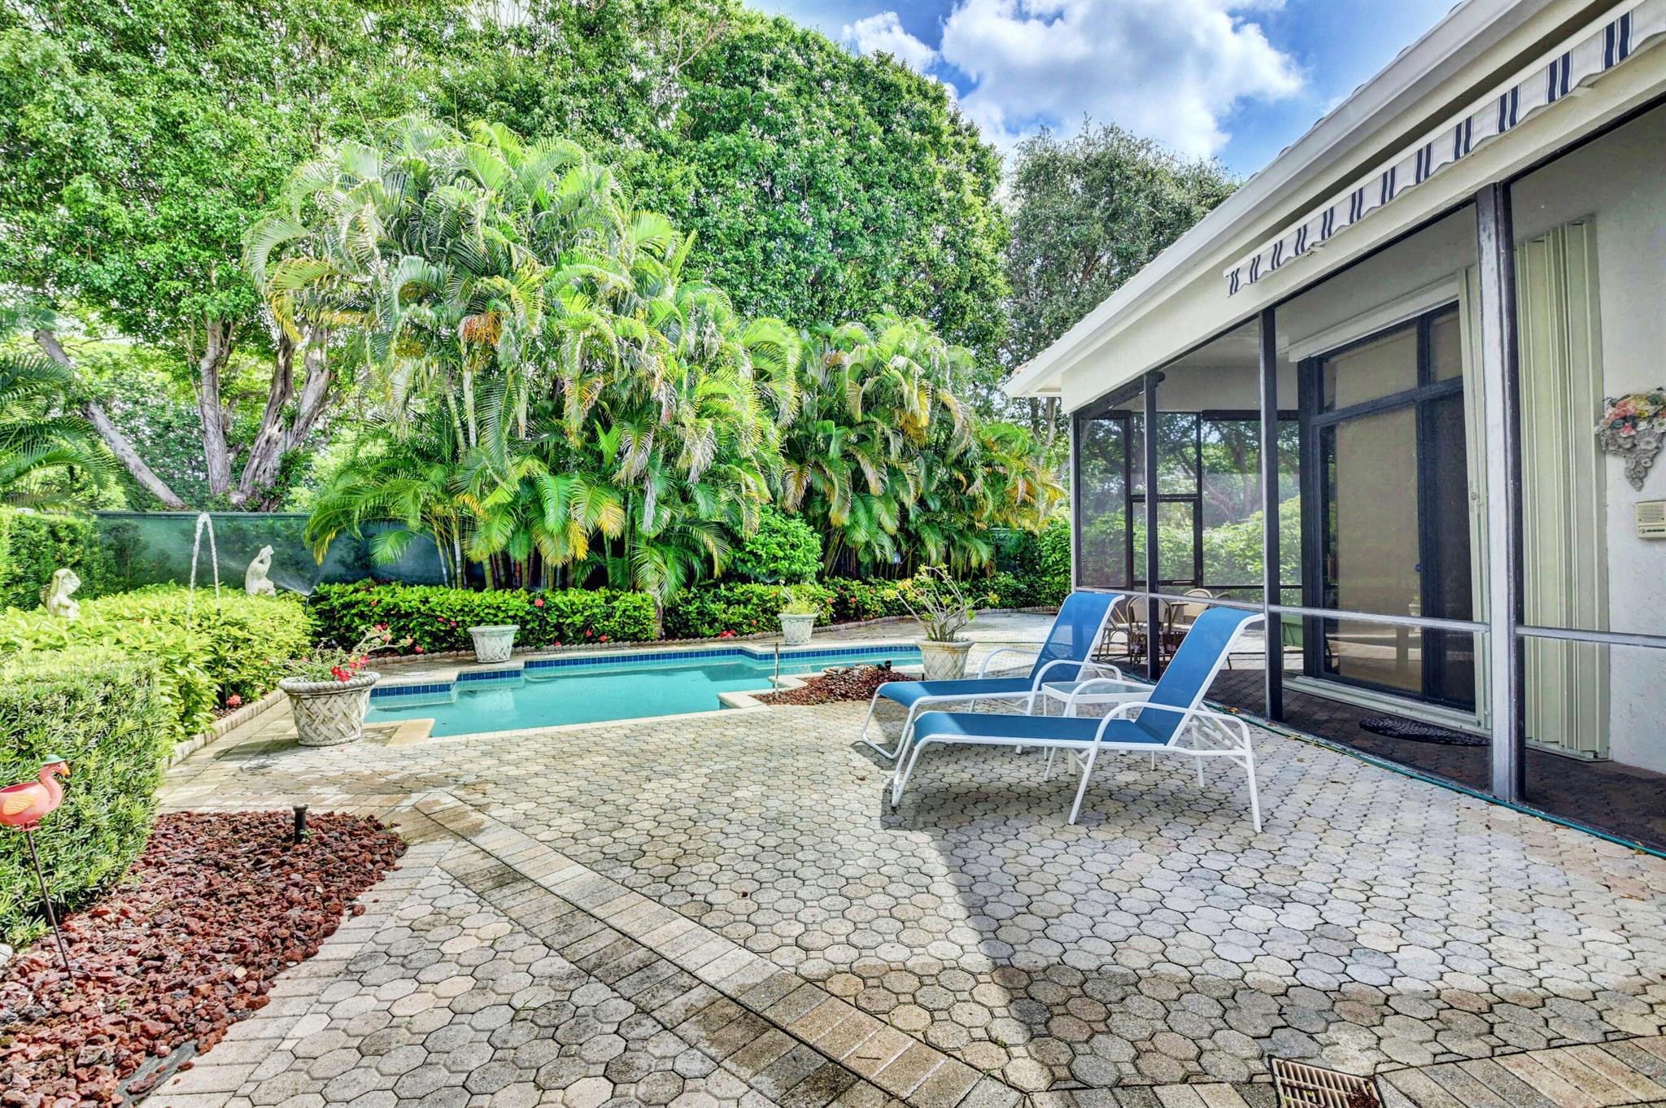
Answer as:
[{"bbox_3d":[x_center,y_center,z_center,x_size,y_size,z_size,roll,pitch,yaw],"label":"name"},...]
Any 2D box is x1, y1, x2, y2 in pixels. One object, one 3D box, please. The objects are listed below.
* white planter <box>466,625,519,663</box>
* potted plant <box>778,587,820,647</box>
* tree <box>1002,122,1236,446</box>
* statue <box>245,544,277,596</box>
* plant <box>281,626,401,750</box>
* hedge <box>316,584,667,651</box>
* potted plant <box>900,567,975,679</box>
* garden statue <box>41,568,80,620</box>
[{"bbox_3d":[-4.360,1.165,8.930,0.590,0.435,0.590,0,-1,-26],"label":"white planter"},{"bbox_3d":[-0.507,0.934,10.600,0.640,0.870,0.620,0,-1,-3],"label":"potted plant"},{"bbox_3d":[8.011,-5.614,20.000,8.500,14.000,8.500,-1,-1,23],"label":"tree"},{"bbox_3d":[-7.577,0.253,9.200,0.340,0.750,0.280,0,-1,-28],"label":"statue"},{"bbox_3d":[-3.615,0.940,5.082,0.710,0.810,0.630,0,-1,-36],"label":"plant"},{"bbox_3d":[-5.020,0.962,10.180,4.700,0.880,0.950,0,-1,-23],"label":"hedge"},{"bbox_3d":[1.086,0.724,6.930,0.850,1.200,0.780,-1,-1,9],"label":"potted plant"},{"bbox_3d":[-7.795,0.495,7.000,0.290,0.680,0.250,0,-1,-27],"label":"garden statue"}]

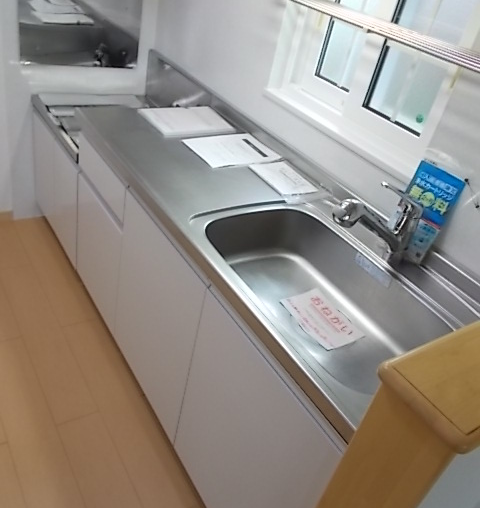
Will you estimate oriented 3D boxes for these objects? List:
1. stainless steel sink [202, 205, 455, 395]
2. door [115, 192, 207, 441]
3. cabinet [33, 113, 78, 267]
[{"bbox_3d":[0.173,0.141,1.163,0.366,0.186,0.678,-11,41,-33],"label":"stainless steel sink"},{"bbox_3d":[-0.271,0.201,1.496,0.022,0.654,0.510,-11,41,-33],"label":"door"},{"bbox_3d":[-0.640,-0.341,2.329,0.500,0.498,0.656,-11,41,-33],"label":"cabinet"}]

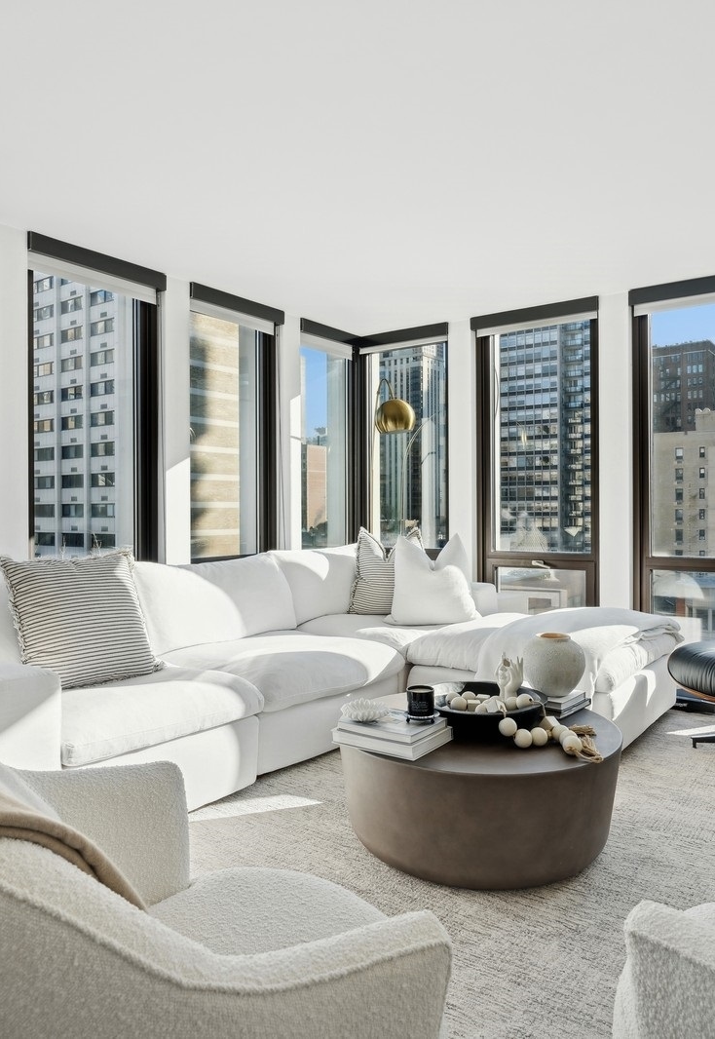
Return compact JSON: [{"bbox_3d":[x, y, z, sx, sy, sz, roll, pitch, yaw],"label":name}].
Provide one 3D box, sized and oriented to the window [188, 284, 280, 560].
[{"bbox_3d":[-0.773,-0.216,4.519,0.140,2.380,0.816,1,1,38],"label":"window"}]

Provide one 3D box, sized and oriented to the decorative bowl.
[{"bbox_3d":[0.436,0.643,2.332,0.382,0.098,0.382,0,0,0],"label":"decorative bowl"}]

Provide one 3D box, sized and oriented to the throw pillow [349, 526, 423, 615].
[{"bbox_3d":[0.193,0.331,4.380,0.510,0.530,0.170,1,-13,14],"label":"throw pillow"}]

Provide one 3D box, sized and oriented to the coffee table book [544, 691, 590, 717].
[{"bbox_3d":[0.687,0.641,2.462,0.190,0.053,0.225,1,1,38],"label":"coffee table book"}]

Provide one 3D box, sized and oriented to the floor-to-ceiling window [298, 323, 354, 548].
[{"bbox_3d":[-0.193,-0.193,5.021,0.150,2.351,0.666,0,0,39],"label":"floor-to-ceiling window"}]

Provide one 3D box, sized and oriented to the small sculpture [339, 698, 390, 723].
[{"bbox_3d":[0.024,0.567,2.060,0.145,0.062,0.145,0,1,0],"label":"small sculpture"}]

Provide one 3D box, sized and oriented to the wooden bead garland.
[{"bbox_3d":[0.498,0.636,2.192,0.513,0.109,0.315,0,0,15],"label":"wooden bead garland"}]

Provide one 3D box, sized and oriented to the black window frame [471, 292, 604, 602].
[{"bbox_3d":[1.174,-0.200,4.577,0.837,2.351,0.150,0,0,33],"label":"black window frame"}]

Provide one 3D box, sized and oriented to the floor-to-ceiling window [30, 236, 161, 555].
[{"bbox_3d":[-1.351,-0.179,3.597,0.150,2.351,0.728,0,0,39],"label":"floor-to-ceiling window"}]

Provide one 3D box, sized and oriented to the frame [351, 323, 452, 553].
[{"bbox_3d":[0.350,-0.197,5.104,0.733,2.351,0.150,0,0,33],"label":"frame"}]

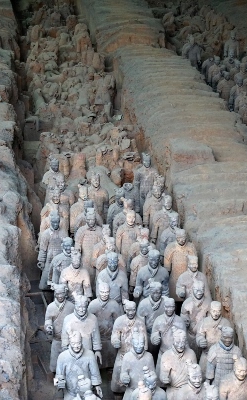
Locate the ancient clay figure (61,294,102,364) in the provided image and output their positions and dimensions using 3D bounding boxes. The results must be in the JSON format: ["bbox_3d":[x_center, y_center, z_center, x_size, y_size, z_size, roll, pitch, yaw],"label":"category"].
[{"bbox_3d":[-0.585,2.210,16.702,0.560,1.860,0.420,-2,18,-5],"label":"ancient clay figure"}]

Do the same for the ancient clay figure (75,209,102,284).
[{"bbox_3d":[-0.648,1.049,22.235,0.550,1.820,0.450,-1,17,-5],"label":"ancient clay figure"}]

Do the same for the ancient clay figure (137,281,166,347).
[{"bbox_3d":[0.465,2.049,17.195,0.540,1.850,0.420,-2,18,-8],"label":"ancient clay figure"}]

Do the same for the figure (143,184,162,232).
[{"bbox_3d":[0.600,0.596,21.803,0.530,1.850,0.400,-2,18,-8],"label":"figure"}]

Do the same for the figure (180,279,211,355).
[{"bbox_3d":[1.147,2.142,18.660,0.540,1.820,0.450,-1,17,-5],"label":"figure"}]

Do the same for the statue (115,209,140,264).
[{"bbox_3d":[0.115,1.076,22.146,0.530,1.820,0.450,-1,17,-5],"label":"statue"}]

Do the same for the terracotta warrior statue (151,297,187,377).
[{"bbox_3d":[0.686,2.353,17.970,0.570,1.820,0.450,-1,17,-5],"label":"terracotta warrior statue"}]

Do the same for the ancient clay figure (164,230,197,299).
[{"bbox_3d":[1.020,1.406,21.068,0.600,1.820,0.450,-1,17,-5],"label":"ancient clay figure"}]

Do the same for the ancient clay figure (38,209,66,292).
[{"bbox_3d":[-1.186,1.058,20.022,0.550,1.900,0.420,-3,18,-10],"label":"ancient clay figure"}]

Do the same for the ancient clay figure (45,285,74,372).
[{"bbox_3d":[-0.984,2.187,18.513,0.530,1.820,0.450,-1,17,-5],"label":"ancient clay figure"}]

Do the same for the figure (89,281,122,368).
[{"bbox_3d":[-0.261,2.049,17.195,0.540,1.850,0.420,-1,18,-4],"label":"figure"}]

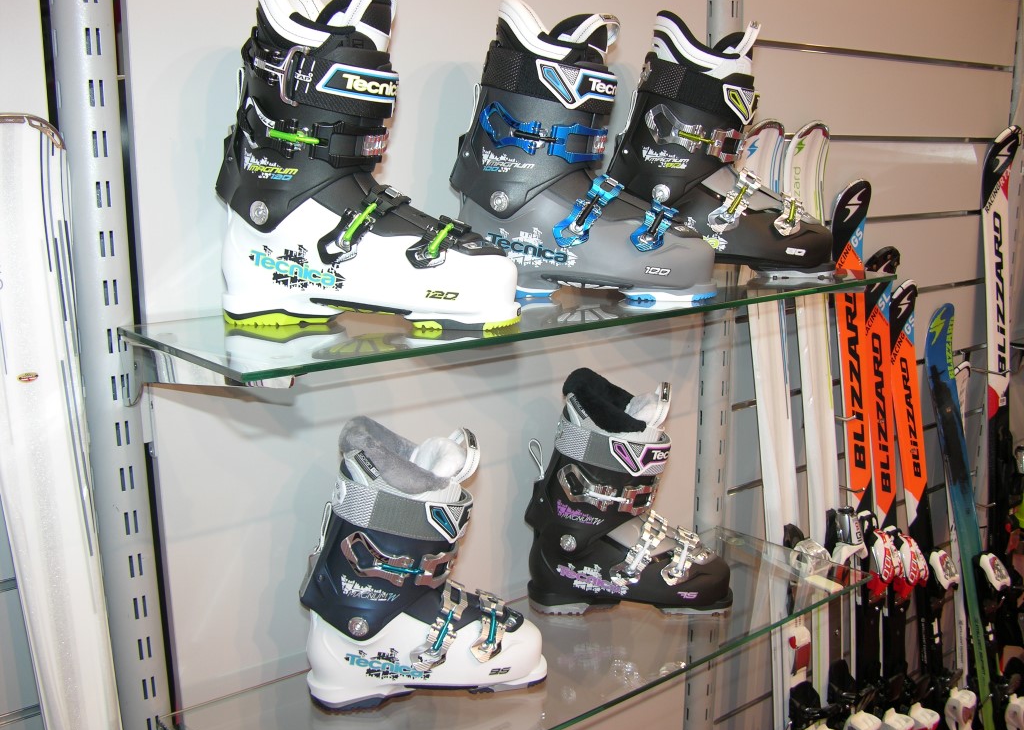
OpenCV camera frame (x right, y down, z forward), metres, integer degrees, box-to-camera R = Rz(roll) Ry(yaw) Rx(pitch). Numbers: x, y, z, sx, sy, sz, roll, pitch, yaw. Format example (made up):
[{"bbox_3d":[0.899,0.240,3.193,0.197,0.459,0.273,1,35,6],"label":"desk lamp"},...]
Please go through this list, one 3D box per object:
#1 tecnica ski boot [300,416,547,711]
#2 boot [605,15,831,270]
[{"bbox_3d":[-0.099,0.219,1.185,0.291,0.342,0.108,-3,13,-14],"label":"tecnica ski boot"},{"bbox_3d":[0.280,-0.287,1.358,0.320,0.346,0.119,0,13,0],"label":"boot"}]

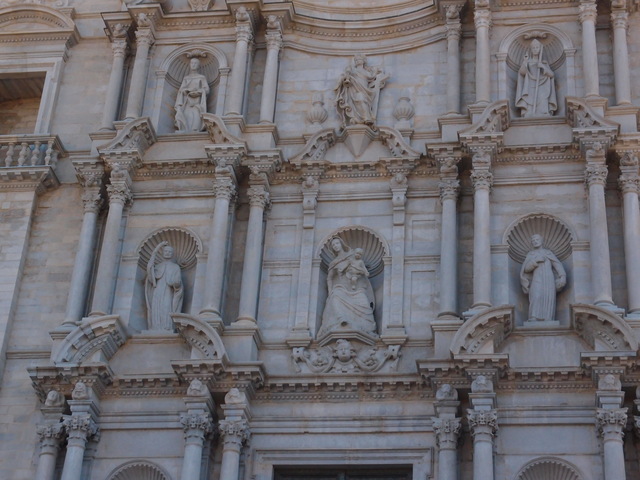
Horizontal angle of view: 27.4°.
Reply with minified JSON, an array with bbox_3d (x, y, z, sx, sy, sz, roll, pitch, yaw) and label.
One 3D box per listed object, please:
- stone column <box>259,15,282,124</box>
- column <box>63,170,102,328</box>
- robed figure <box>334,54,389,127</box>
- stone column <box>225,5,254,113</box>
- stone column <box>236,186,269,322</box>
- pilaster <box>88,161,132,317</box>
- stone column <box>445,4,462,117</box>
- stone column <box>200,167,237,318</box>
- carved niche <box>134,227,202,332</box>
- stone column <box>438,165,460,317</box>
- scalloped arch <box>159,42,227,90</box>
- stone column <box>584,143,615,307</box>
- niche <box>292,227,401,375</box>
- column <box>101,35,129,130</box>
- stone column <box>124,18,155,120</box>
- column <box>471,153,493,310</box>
[{"bbox_3d":[-1.520,-5.303,41.336,0.497,3.973,0.516,-2,-27,10],"label":"stone column"},{"bbox_3d":[-6.943,0.330,38.922,0.584,4.995,0.604,-2,-27,10],"label":"column"},{"bbox_3d":[1.188,-4.349,38.033,1.400,2.498,0.800,-2,-32,9],"label":"robed figure"},{"bbox_3d":[-2.523,-5.507,41.044,0.497,3.973,0.516,-2,-27,10],"label":"stone column"},{"bbox_3d":[-1.778,0.167,35.483,0.600,4.705,0.600,-2,-32,9],"label":"stone column"},{"bbox_3d":[-6.090,0.108,38.246,0.584,4.868,0.604,-2,-27,10],"label":"pilaster"},{"bbox_3d":[4.080,-5.476,40.364,0.497,3.973,0.516,-2,-27,10],"label":"stone column"},{"bbox_3d":[-2.933,0.011,37.698,0.584,4.868,0.604,-2,-27,10],"label":"stone column"},{"bbox_3d":[-4.025,1.265,35.822,1.850,3.363,0.900,-2,-32,9],"label":"carved niche"},{"bbox_3d":[3.679,0.001,37.078,0.584,4.995,0.604,-2,-27,10],"label":"stone column"},{"bbox_3d":[-3.709,-5.321,39.867,1.950,1.167,0.900,-2,-32,9],"label":"scalloped arch"},{"bbox_3d":[7.180,-0.434,33.741,0.620,4.778,0.620,-2,-32,9],"label":"stone column"},{"bbox_3d":[0.822,1.552,34.989,2.750,4.434,1.350,-2,-32,9],"label":"niche"},{"bbox_3d":[-6.212,-4.725,39.613,0.520,3.530,0.520,-2,-32,9],"label":"column"},{"bbox_3d":[-5.378,-5.114,39.089,0.550,3.740,0.550,-2,-32,9],"label":"stone column"},{"bbox_3d":[4.501,-0.219,36.407,0.584,4.868,0.604,-2,-27,10],"label":"column"}]

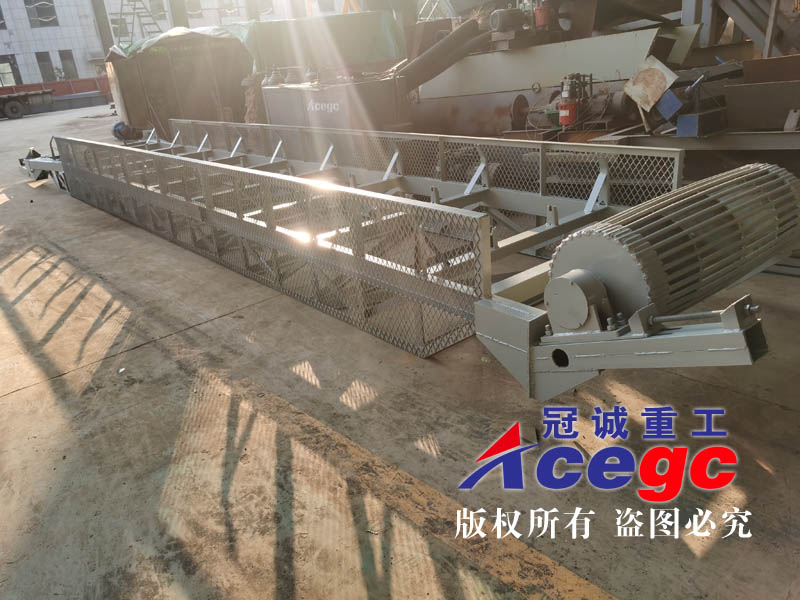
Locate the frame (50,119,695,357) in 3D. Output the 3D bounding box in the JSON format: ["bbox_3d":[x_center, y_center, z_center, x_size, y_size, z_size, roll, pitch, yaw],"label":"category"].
[{"bbox_3d":[-1.673,-1.277,6.831,1.803,0.930,8.829,-22,27,-34],"label":"frame"}]

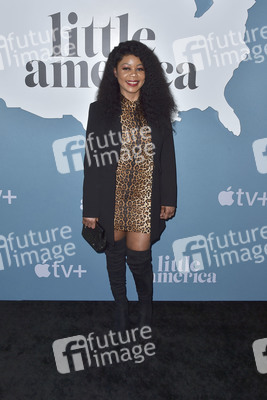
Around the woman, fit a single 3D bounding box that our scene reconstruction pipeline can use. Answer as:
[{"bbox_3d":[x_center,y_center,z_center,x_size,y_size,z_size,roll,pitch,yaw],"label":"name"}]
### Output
[{"bbox_3d":[-0.026,-0.058,2.250,0.550,1.660,0.380,-2,13,-10],"label":"woman"}]

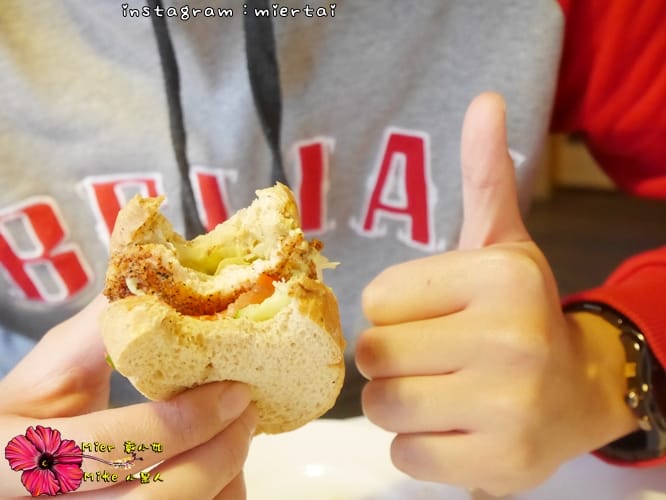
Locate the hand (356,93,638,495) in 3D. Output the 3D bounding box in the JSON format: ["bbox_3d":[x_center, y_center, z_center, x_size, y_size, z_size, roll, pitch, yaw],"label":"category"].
[{"bbox_3d":[0.062,0.014,0.387,0.080,0.142,0.095,4,6,25],"label":"hand"}]

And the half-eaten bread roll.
[{"bbox_3d":[-0.037,0.020,0.362,0.081,0.068,0.066,0,46,0],"label":"half-eaten bread roll"}]

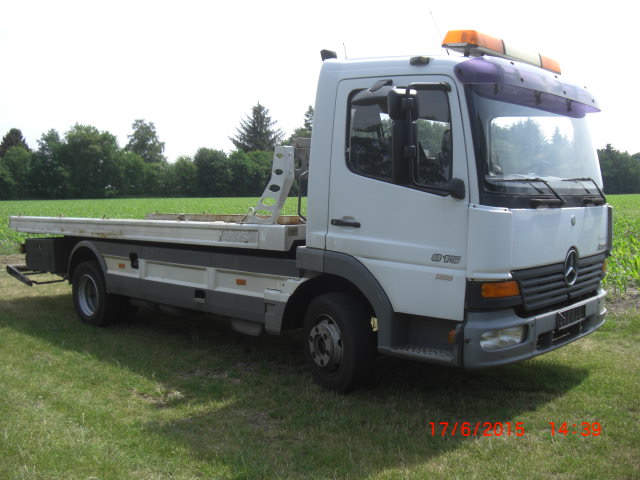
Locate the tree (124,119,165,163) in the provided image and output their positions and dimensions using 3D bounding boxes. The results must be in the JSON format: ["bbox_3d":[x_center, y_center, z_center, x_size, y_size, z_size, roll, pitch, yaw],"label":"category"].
[{"bbox_3d":[-29.334,-13.700,115.000,7.200,13.448,7.200,-1,4,-14],"label":"tree"}]

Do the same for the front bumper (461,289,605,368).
[{"bbox_3d":[1.755,0.581,4.982,0.260,0.360,2.280,4,5,43],"label":"front bumper"}]

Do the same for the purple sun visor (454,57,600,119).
[{"bbox_3d":[1.603,-1.156,5.022,0.310,0.270,2.020,4,5,43],"label":"purple sun visor"}]

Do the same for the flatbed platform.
[{"bbox_3d":[-1.391,-0.158,7.926,5.190,0.210,2.210,3,5,43],"label":"flatbed platform"}]

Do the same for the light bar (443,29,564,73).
[{"bbox_3d":[1.411,-1.410,5.189,0.290,0.150,1.290,12,11,43],"label":"light bar"}]

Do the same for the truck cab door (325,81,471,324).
[{"bbox_3d":[0.529,-0.324,4.649,1.200,1.610,0.180,4,5,43],"label":"truck cab door"}]

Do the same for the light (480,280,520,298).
[{"bbox_3d":[1.136,0.316,4.391,0.290,0.105,0.090,-2,4,-28],"label":"light"}]

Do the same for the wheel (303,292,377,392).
[{"bbox_3d":[0.145,0.784,5.171,0.220,0.765,0.765,-2,4,-30],"label":"wheel"}]

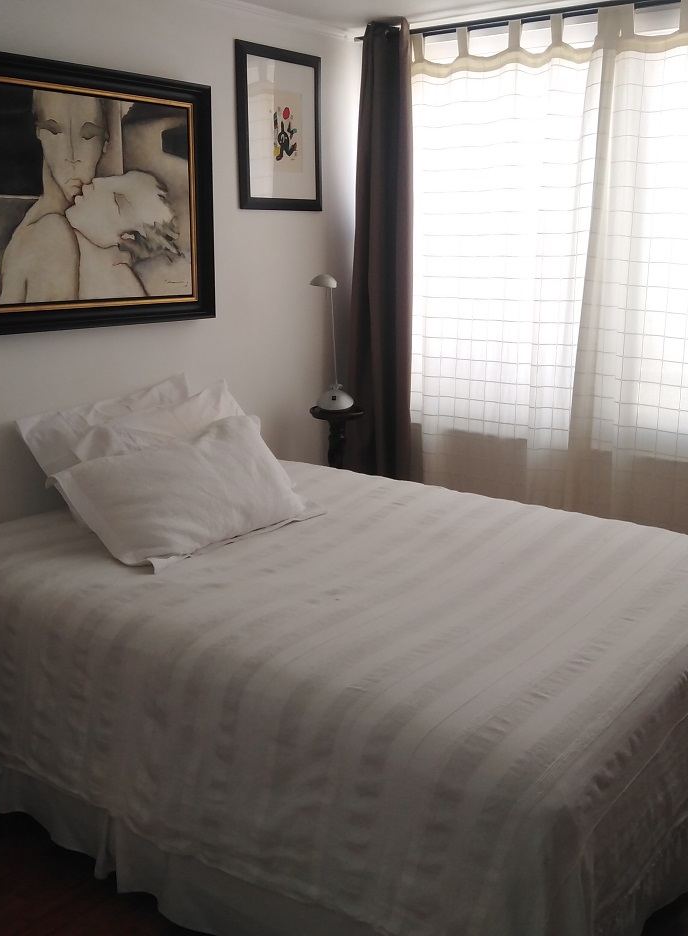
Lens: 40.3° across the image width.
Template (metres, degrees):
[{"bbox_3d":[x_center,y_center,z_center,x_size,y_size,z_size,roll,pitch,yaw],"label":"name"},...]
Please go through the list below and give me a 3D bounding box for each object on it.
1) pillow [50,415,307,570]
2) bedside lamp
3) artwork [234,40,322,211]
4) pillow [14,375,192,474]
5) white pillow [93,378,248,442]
[{"bbox_3d":[-0.461,0.057,2.755,0.680,0.390,0.160,-13,-20,-42],"label":"pillow"},{"bbox_3d":[-0.043,-0.506,3.733,0.180,0.531,0.150,-7,16,-28],"label":"bedside lamp"},{"bbox_3d":[-0.236,-1.255,3.499,0.025,0.567,0.458,13,19,37],"label":"artwork"},{"bbox_3d":[-0.642,-0.047,2.988,0.680,0.450,0.150,-17,-20,-49],"label":"pillow"},{"bbox_3d":[-0.545,-0.025,2.872,0.680,0.430,0.150,-15,-18,-46],"label":"white pillow"}]

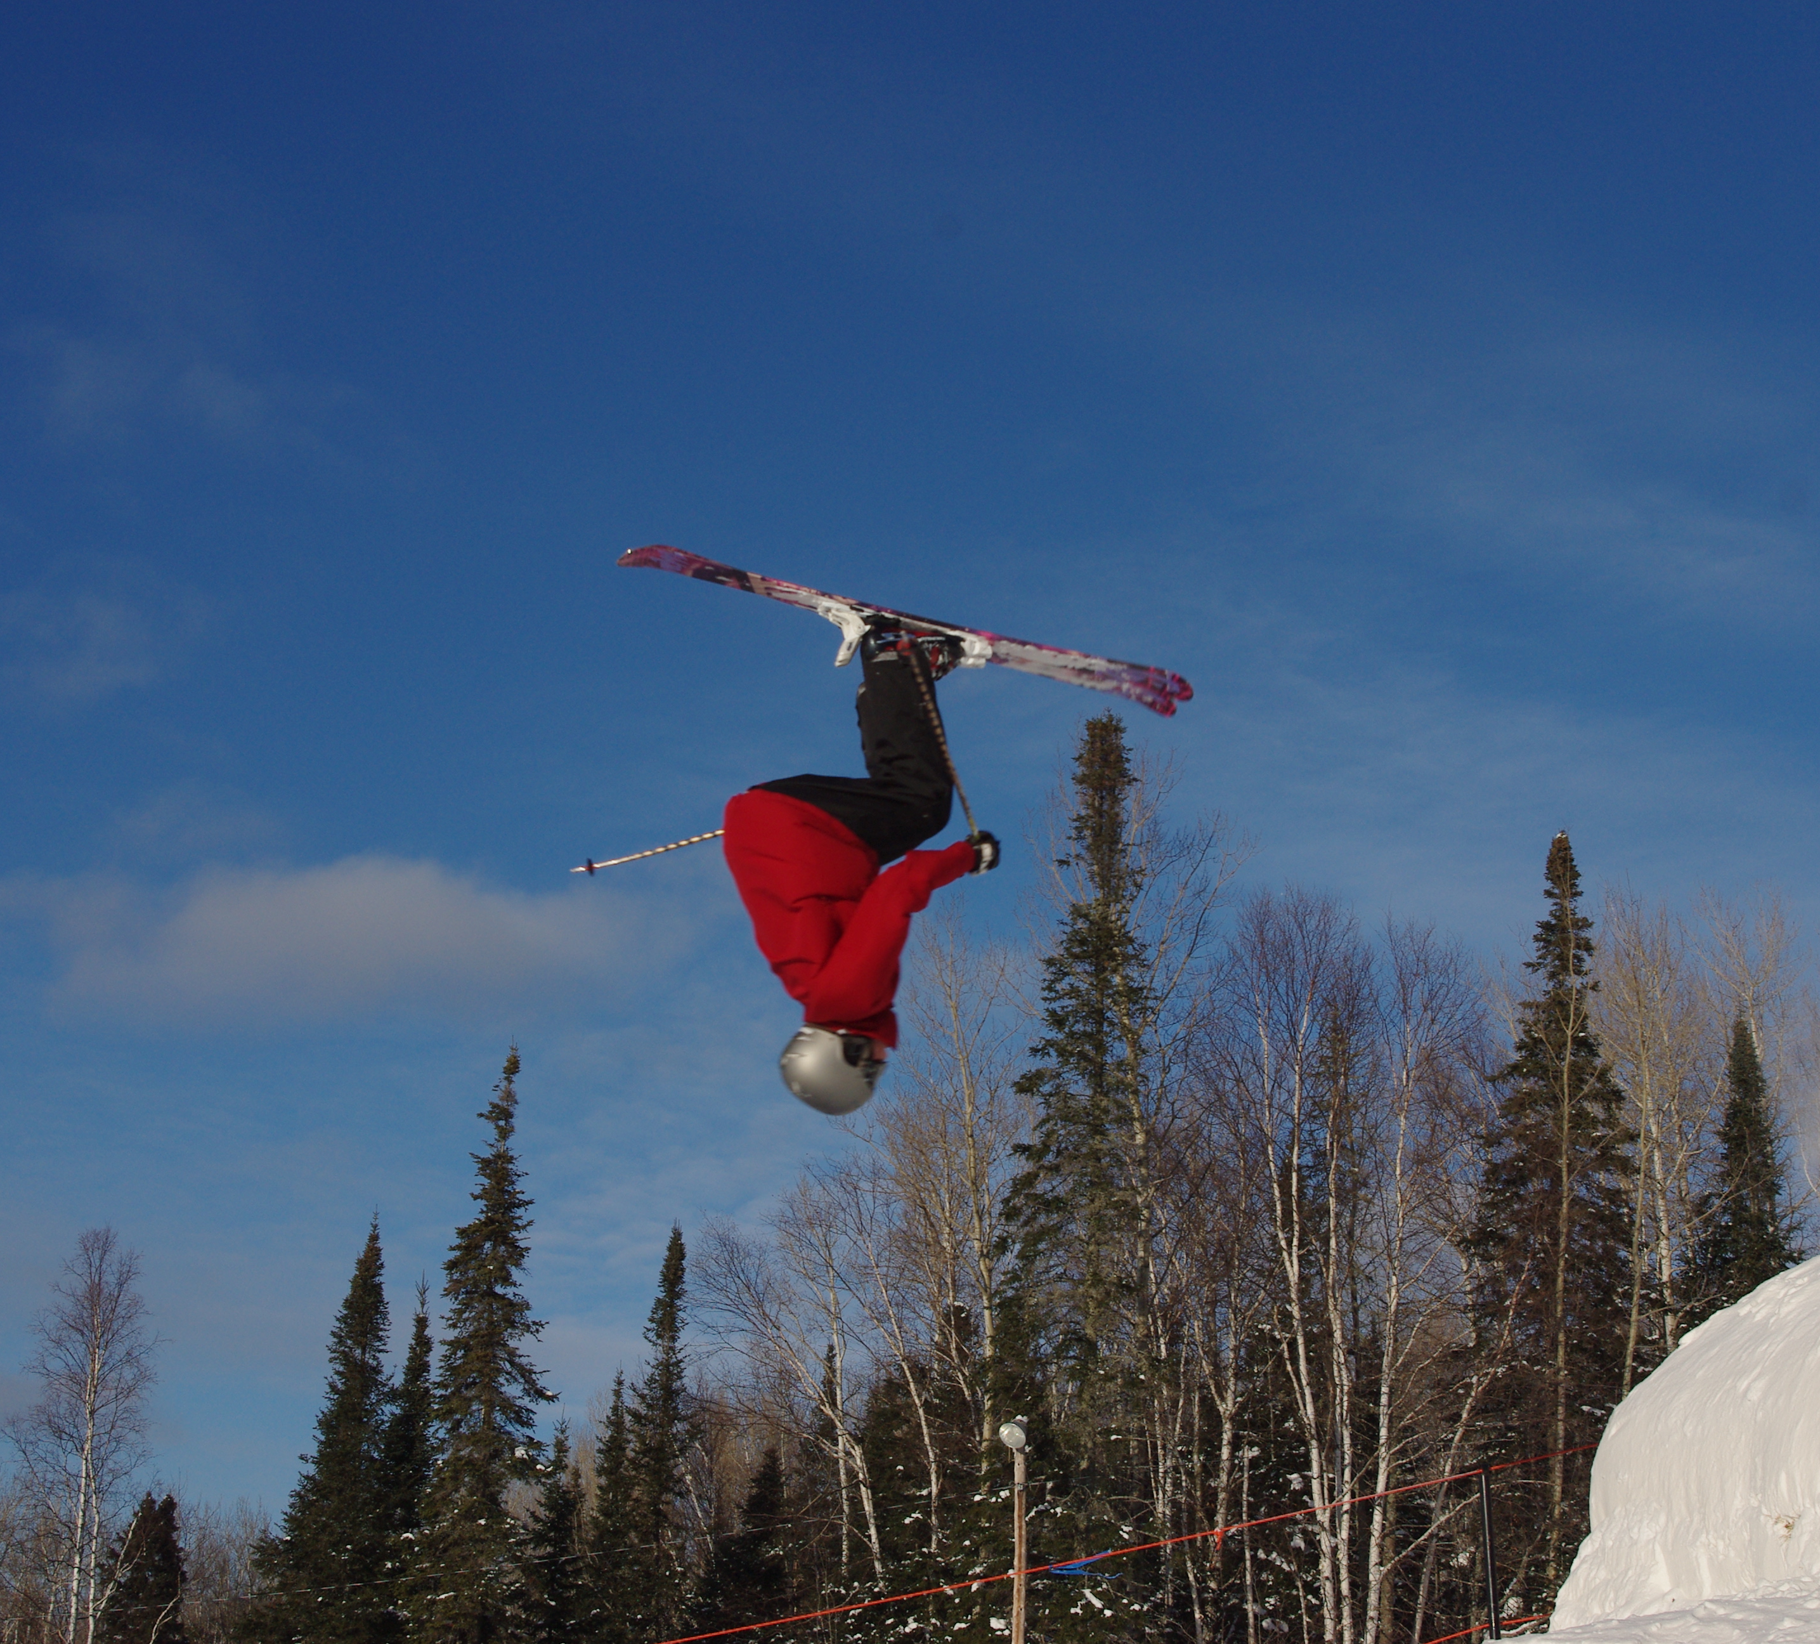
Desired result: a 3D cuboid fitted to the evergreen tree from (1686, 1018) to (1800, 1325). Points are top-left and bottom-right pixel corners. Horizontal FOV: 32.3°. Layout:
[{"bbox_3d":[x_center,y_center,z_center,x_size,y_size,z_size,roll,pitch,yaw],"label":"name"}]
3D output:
[{"bbox_3d":[11.699,6.301,44.000,2.040,7.210,2.040,1,-13,0],"label":"evergreen tree"}]

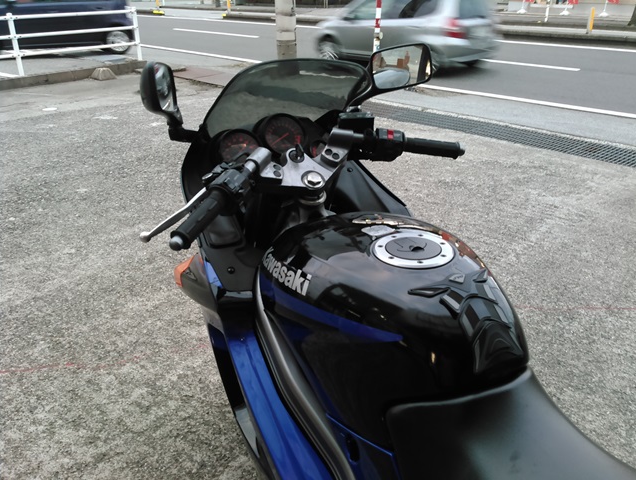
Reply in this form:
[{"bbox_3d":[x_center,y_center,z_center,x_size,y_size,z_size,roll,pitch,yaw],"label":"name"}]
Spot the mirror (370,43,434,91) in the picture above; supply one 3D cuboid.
[{"bbox_3d":[0.201,-0.414,1.330,0.155,0.105,0.060,-8,25,-13],"label":"mirror"}]

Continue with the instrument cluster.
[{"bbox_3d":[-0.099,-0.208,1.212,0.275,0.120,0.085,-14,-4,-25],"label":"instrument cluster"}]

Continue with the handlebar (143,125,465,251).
[{"bbox_3d":[0.002,-0.129,1.094,0.685,0.120,0.180,-20,30,-29],"label":"handlebar"}]

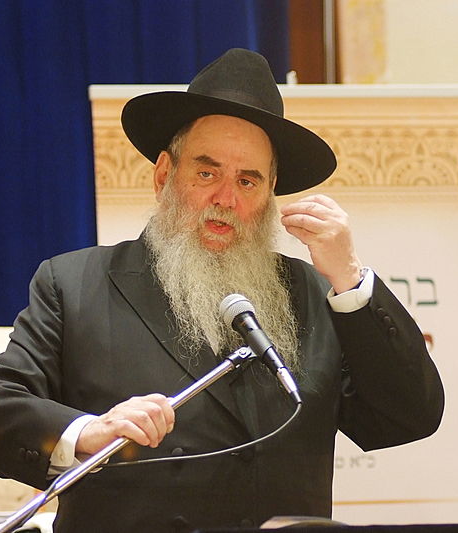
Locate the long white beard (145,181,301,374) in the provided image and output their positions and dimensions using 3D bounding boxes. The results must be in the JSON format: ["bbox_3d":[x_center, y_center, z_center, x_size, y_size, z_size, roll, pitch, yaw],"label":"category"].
[{"bbox_3d":[-0.009,0.019,5.180,0.225,0.310,0.170,-6,-2,-11],"label":"long white beard"}]

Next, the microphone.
[{"bbox_3d":[0.055,0.127,5.050,0.053,0.218,0.053,-34,-29,0],"label":"microphone"}]

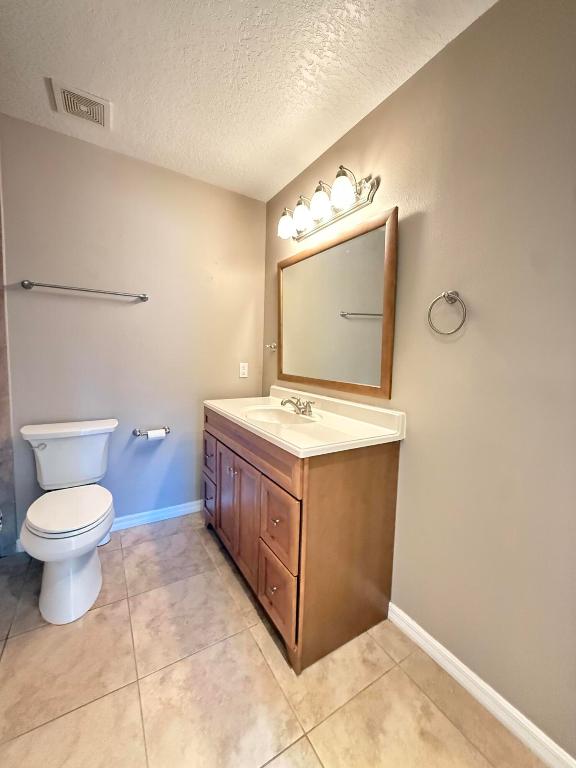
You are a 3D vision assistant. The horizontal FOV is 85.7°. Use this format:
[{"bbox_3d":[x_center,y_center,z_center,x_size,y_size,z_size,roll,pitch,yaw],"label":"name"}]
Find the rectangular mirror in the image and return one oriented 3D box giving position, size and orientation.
[{"bbox_3d":[0.214,-0.406,1.868,0.030,0.858,1.063,-1,6,-31],"label":"rectangular mirror"}]

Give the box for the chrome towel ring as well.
[{"bbox_3d":[0.616,-0.271,1.197,0.070,0.164,0.152,-1,5,-31],"label":"chrome towel ring"}]

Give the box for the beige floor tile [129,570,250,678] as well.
[{"bbox_3d":[-0.482,1.087,1.464,0.449,0.016,0.451,-1,5,-31],"label":"beige floor tile"}]

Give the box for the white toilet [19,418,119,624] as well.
[{"bbox_3d":[-1.160,0.668,1.674,0.460,0.785,0.710,-1,6,-31],"label":"white toilet"}]

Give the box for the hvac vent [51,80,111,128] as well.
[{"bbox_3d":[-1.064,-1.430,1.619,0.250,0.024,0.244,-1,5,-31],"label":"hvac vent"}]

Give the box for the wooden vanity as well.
[{"bbox_3d":[-0.045,0.635,1.821,0.528,0.857,1.218,-1,5,-31],"label":"wooden vanity"}]

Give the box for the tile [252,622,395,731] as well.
[{"bbox_3d":[0.135,1.117,1.314,0.452,0.016,0.451,-1,5,-31],"label":"tile"}]

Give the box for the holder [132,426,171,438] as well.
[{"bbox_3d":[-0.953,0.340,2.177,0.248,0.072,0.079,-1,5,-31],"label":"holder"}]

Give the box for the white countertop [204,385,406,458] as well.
[{"bbox_3d":[-0.031,0.143,1.779,0.556,0.132,1.227,-1,6,-31],"label":"white countertop"}]

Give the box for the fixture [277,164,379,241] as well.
[{"bbox_3d":[0.161,-0.993,1.771,0.205,0.200,0.770,-1,6,-31],"label":"fixture"}]

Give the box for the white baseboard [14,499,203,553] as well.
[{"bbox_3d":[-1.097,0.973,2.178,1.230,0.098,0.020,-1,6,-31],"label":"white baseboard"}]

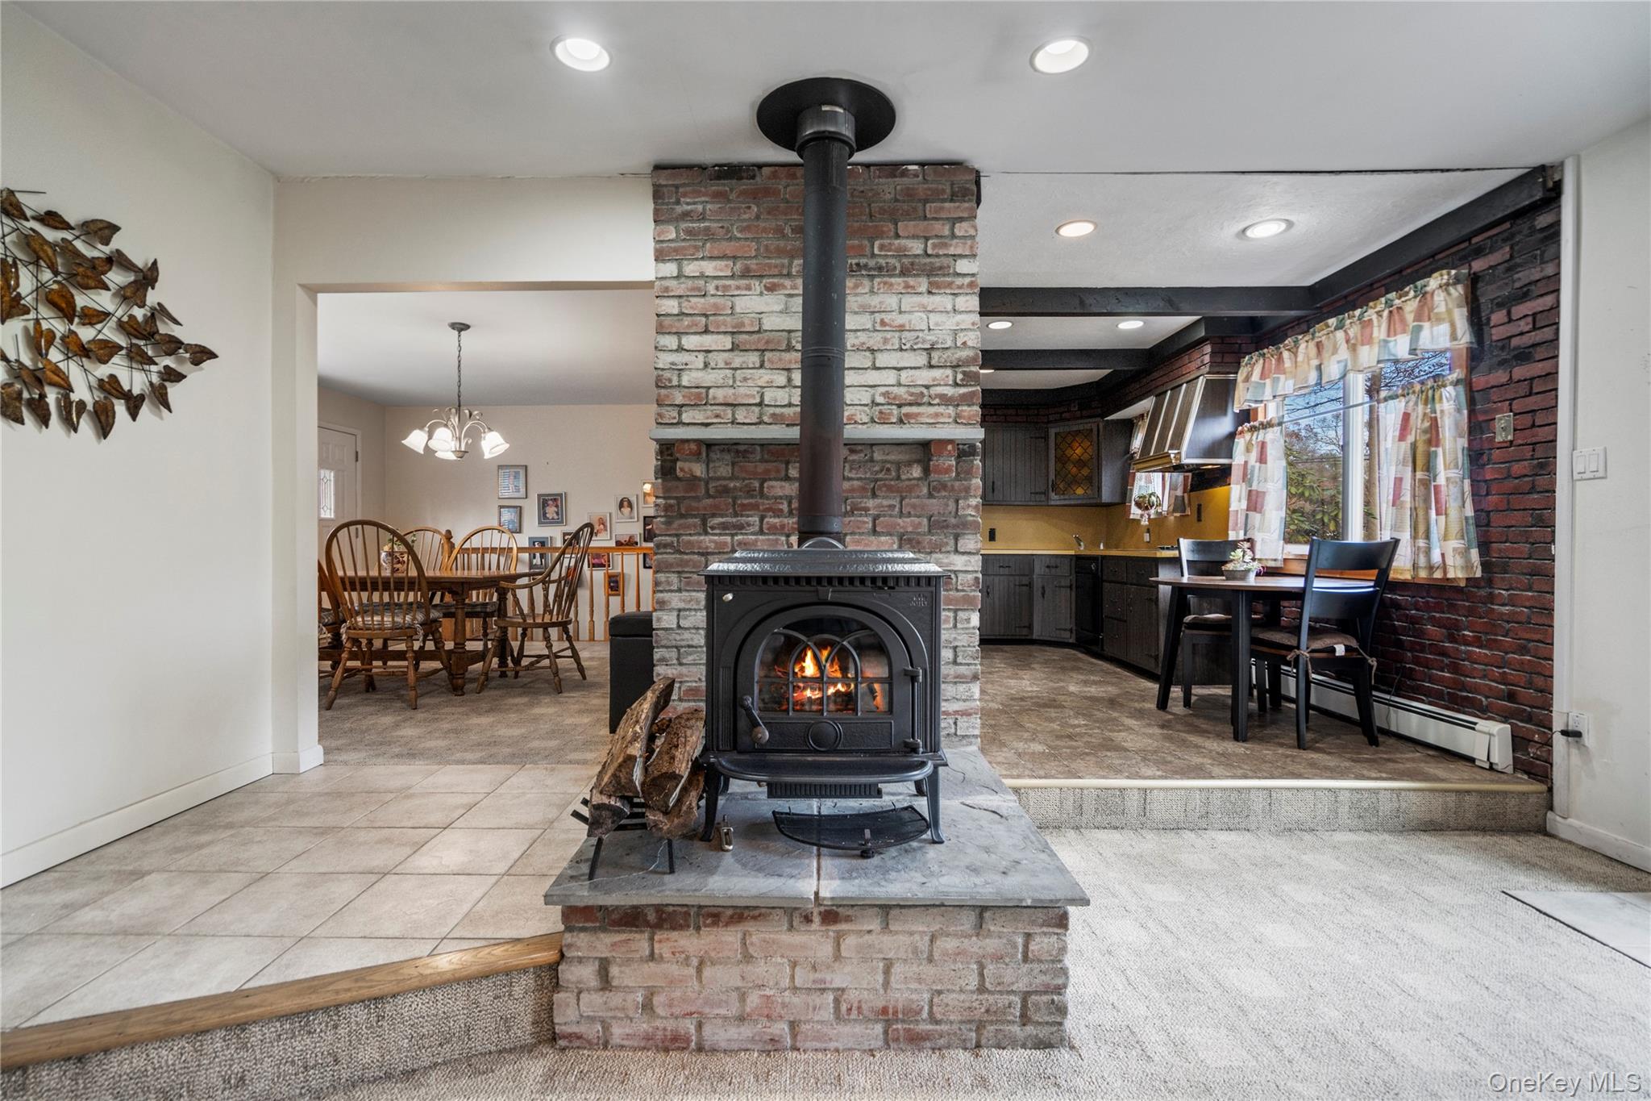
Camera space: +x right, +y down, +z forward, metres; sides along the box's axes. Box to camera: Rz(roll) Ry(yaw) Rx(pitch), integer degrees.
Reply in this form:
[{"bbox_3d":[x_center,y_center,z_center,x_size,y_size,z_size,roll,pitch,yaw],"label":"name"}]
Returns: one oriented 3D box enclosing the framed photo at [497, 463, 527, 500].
[{"bbox_3d":[-3.472,-0.758,8.161,0.325,0.380,0.030,0,1,1],"label":"framed photo"}]

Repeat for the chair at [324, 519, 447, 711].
[{"bbox_3d":[-2.630,0.371,4.415,0.520,1.080,0.640,0,1,-7],"label":"chair"}]

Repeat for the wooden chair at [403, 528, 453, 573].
[{"bbox_3d":[-3.130,0.358,5.440,0.520,1.070,0.620,0,1,0],"label":"wooden chair"}]

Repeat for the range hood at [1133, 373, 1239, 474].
[{"bbox_3d":[2.555,-0.879,5.168,0.510,0.600,0.720,0,1,1],"label":"range hood"}]

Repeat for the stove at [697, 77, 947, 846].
[{"bbox_3d":[0.003,-0.362,2.279,0.650,2.255,0.970,0,1,1],"label":"stove"}]

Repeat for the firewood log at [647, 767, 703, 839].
[{"bbox_3d":[-0.357,0.605,1.930,0.120,0.110,0.380,0,7,1],"label":"firewood log"}]

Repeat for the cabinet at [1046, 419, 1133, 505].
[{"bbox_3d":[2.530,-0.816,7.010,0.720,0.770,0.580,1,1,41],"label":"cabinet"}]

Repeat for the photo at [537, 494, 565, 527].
[{"bbox_3d":[-2.943,-0.429,7.860,0.277,0.350,0.035,0,1,0],"label":"photo"}]

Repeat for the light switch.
[{"bbox_3d":[2.842,-0.324,2.743,0.010,0.122,0.121,0,1,1],"label":"light switch"}]

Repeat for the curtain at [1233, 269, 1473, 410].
[{"bbox_3d":[2.753,-1.073,4.011,0.090,0.370,1.820,0,1,1],"label":"curtain"}]

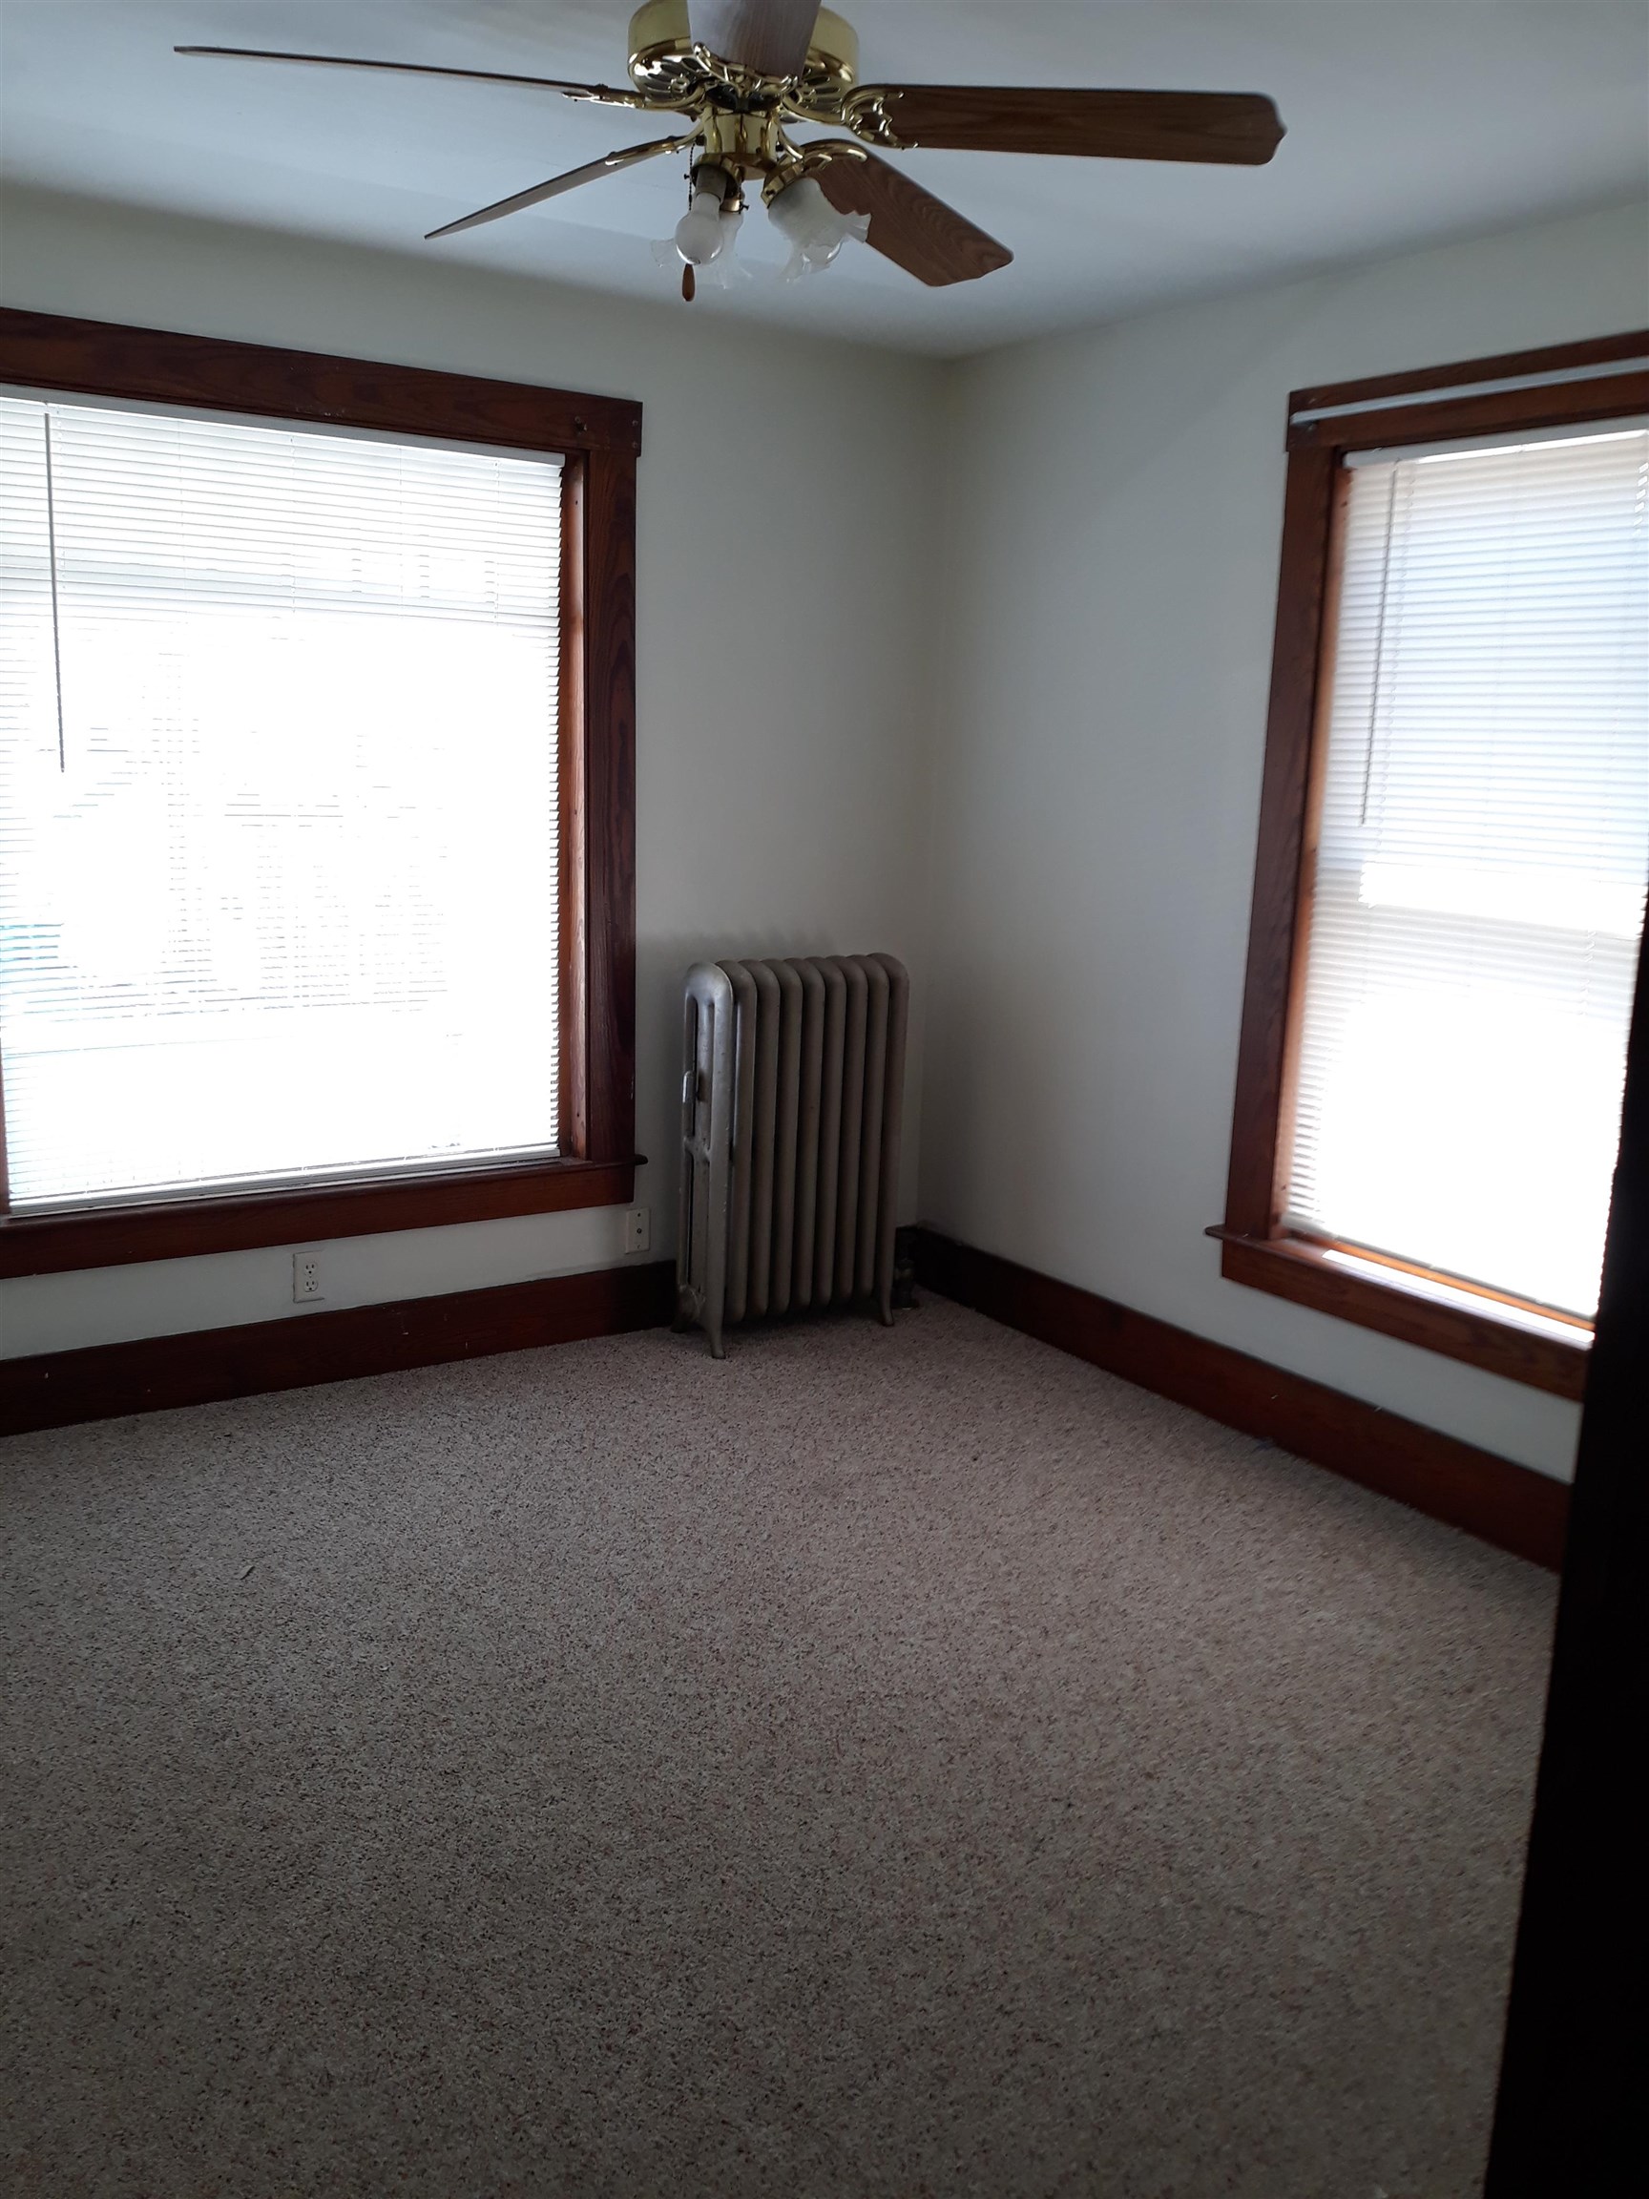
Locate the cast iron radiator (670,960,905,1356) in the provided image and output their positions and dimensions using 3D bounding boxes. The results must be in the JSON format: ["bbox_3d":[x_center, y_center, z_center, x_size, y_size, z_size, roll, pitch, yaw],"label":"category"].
[{"bbox_3d":[-0.088,0.123,4.498,0.560,0.957,0.222,-5,13,-32],"label":"cast iron radiator"}]

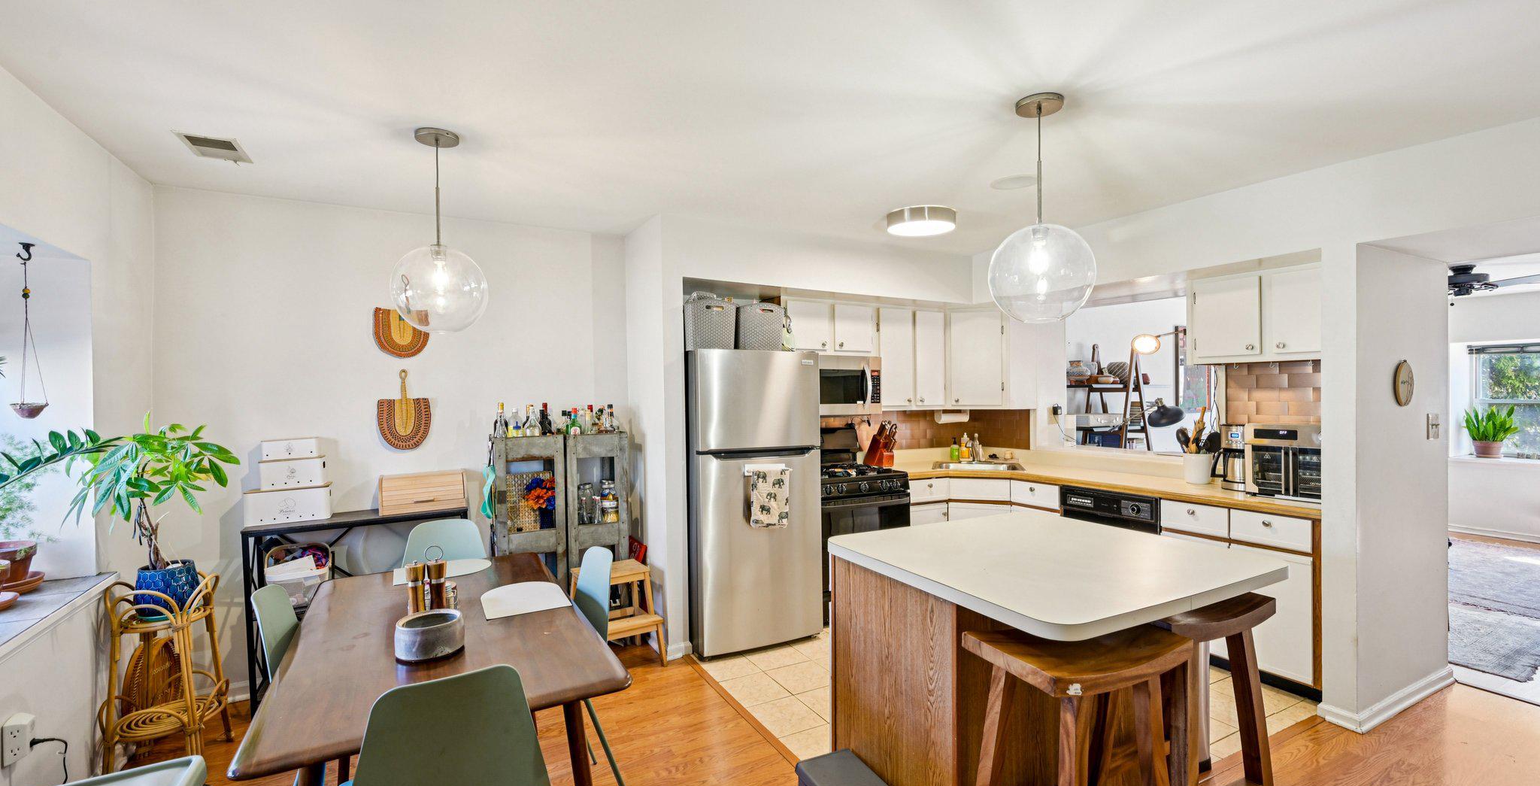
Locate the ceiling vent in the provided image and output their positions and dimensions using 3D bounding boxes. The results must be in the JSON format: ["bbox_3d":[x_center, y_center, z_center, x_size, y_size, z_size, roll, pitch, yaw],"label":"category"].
[{"bbox_3d":[-2.174,-0.955,2.517,0.190,0.020,0.290,0,0,-28],"label":"ceiling vent"}]

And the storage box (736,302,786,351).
[{"bbox_3d":[-0.114,-0.382,3.864,0.295,0.290,0.330,-1,0,-28],"label":"storage box"}]

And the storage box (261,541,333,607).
[{"bbox_3d":[-2.210,0.849,3.012,0.250,0.280,0.230,-1,0,-28],"label":"storage box"}]

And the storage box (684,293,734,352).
[{"bbox_3d":[-0.379,-0.369,3.725,0.260,0.275,0.310,0,0,-28],"label":"storage box"}]

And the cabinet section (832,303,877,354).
[{"bbox_3d":[0.505,-0.444,4.543,0.352,0.332,0.312,0,0,-29],"label":"cabinet section"}]

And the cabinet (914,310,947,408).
[{"bbox_3d":[1.120,-0.245,4.898,0.310,0.730,0.310,-1,0,-28],"label":"cabinet"}]

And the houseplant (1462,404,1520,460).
[{"bbox_3d":[7.082,0.378,6.300,0.380,0.520,0.380,-1,0,-28],"label":"houseplant"}]

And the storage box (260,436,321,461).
[{"bbox_3d":[-2.260,0.263,3.049,0.207,0.095,0.140,-1,0,-28],"label":"storage box"}]

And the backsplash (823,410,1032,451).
[{"bbox_3d":[1.114,0.284,4.812,1.750,0.310,0.540,0,0,-28],"label":"backsplash"}]

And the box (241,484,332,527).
[{"bbox_3d":[-2.257,0.521,3.027,0.325,0.157,0.195,-1,0,-28],"label":"box"}]

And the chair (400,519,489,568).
[{"bbox_3d":[-1.383,1.020,2.751,0.480,0.870,0.530,-1,0,-28],"label":"chair"}]

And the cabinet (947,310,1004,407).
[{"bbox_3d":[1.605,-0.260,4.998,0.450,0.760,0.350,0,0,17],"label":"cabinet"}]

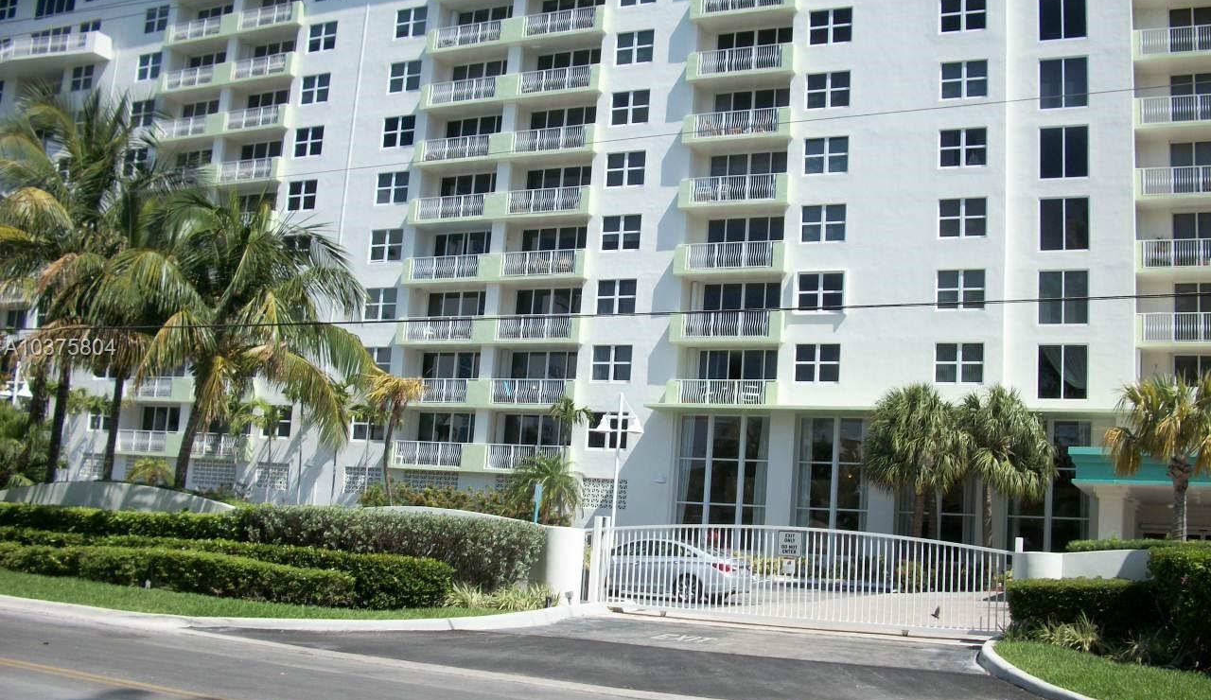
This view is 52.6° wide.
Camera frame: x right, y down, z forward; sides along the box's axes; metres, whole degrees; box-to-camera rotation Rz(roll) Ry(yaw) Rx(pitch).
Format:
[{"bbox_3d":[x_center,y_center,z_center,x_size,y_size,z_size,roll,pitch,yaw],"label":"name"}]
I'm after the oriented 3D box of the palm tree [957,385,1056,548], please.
[{"bbox_3d":[12.506,4.467,38.400,3.150,6.800,3.150,0,-10,26],"label":"palm tree"}]

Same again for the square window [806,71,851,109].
[{"bbox_3d":[8.607,-9.982,47.113,1.680,1.420,0.150,0,-10,26],"label":"square window"}]

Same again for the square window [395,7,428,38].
[{"bbox_3d":[-8.985,-15.134,56.782,1.680,1.420,0.150,0,-10,26],"label":"square window"}]

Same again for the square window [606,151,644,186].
[{"bbox_3d":[0.862,-7.507,51.238,1.760,1.480,0.140,0,-10,26],"label":"square window"}]

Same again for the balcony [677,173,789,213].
[{"bbox_3d":[5.179,-6.096,48.225,4.500,1.210,1.000,0,-10,25],"label":"balcony"}]

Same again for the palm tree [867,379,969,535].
[{"bbox_3d":[9.975,4.438,39.300,3.250,6.800,3.250,0,-10,26],"label":"palm tree"}]

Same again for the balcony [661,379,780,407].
[{"bbox_3d":[4.619,1.799,46.938,4.500,1.120,1.000,0,-10,25],"label":"balcony"}]

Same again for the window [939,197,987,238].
[{"bbox_3d":[12.898,-4.747,44.227,1.670,1.390,0.150,0,-10,25],"label":"window"}]

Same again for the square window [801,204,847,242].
[{"bbox_3d":[8.270,-4.761,46.272,1.680,1.420,0.150,0,-10,26],"label":"square window"}]

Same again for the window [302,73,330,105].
[{"bbox_3d":[-14.122,-12.676,59.726,1.760,1.480,0.140,0,-10,26],"label":"window"}]

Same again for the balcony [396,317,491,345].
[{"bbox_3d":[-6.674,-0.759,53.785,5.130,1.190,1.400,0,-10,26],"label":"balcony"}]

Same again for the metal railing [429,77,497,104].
[{"bbox_3d":[-6.453,-11.642,55.057,3.630,1.099,0.100,0,-10,26],"label":"metal railing"}]

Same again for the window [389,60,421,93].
[{"bbox_3d":[-9.210,-12.561,56.361,1.680,1.420,0.150,0,-10,26],"label":"window"}]

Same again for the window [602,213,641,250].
[{"bbox_3d":[0.672,-4.834,50.824,1.760,1.480,0.140,0,-10,26],"label":"window"}]

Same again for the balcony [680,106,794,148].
[{"bbox_3d":[5.359,-8.734,48.666,4.500,1.210,1.000,0,-10,25],"label":"balcony"}]

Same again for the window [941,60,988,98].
[{"bbox_3d":[13.357,-10.052,45.665,1.760,1.480,0.140,0,-10,26],"label":"window"}]

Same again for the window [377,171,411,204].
[{"bbox_3d":[-9.781,-7.448,56.462,1.760,1.480,0.140,0,-10,26],"label":"window"}]

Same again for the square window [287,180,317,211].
[{"bbox_3d":[-14.553,-7.401,58.864,1.760,1.480,0.140,0,-10,26],"label":"square window"}]

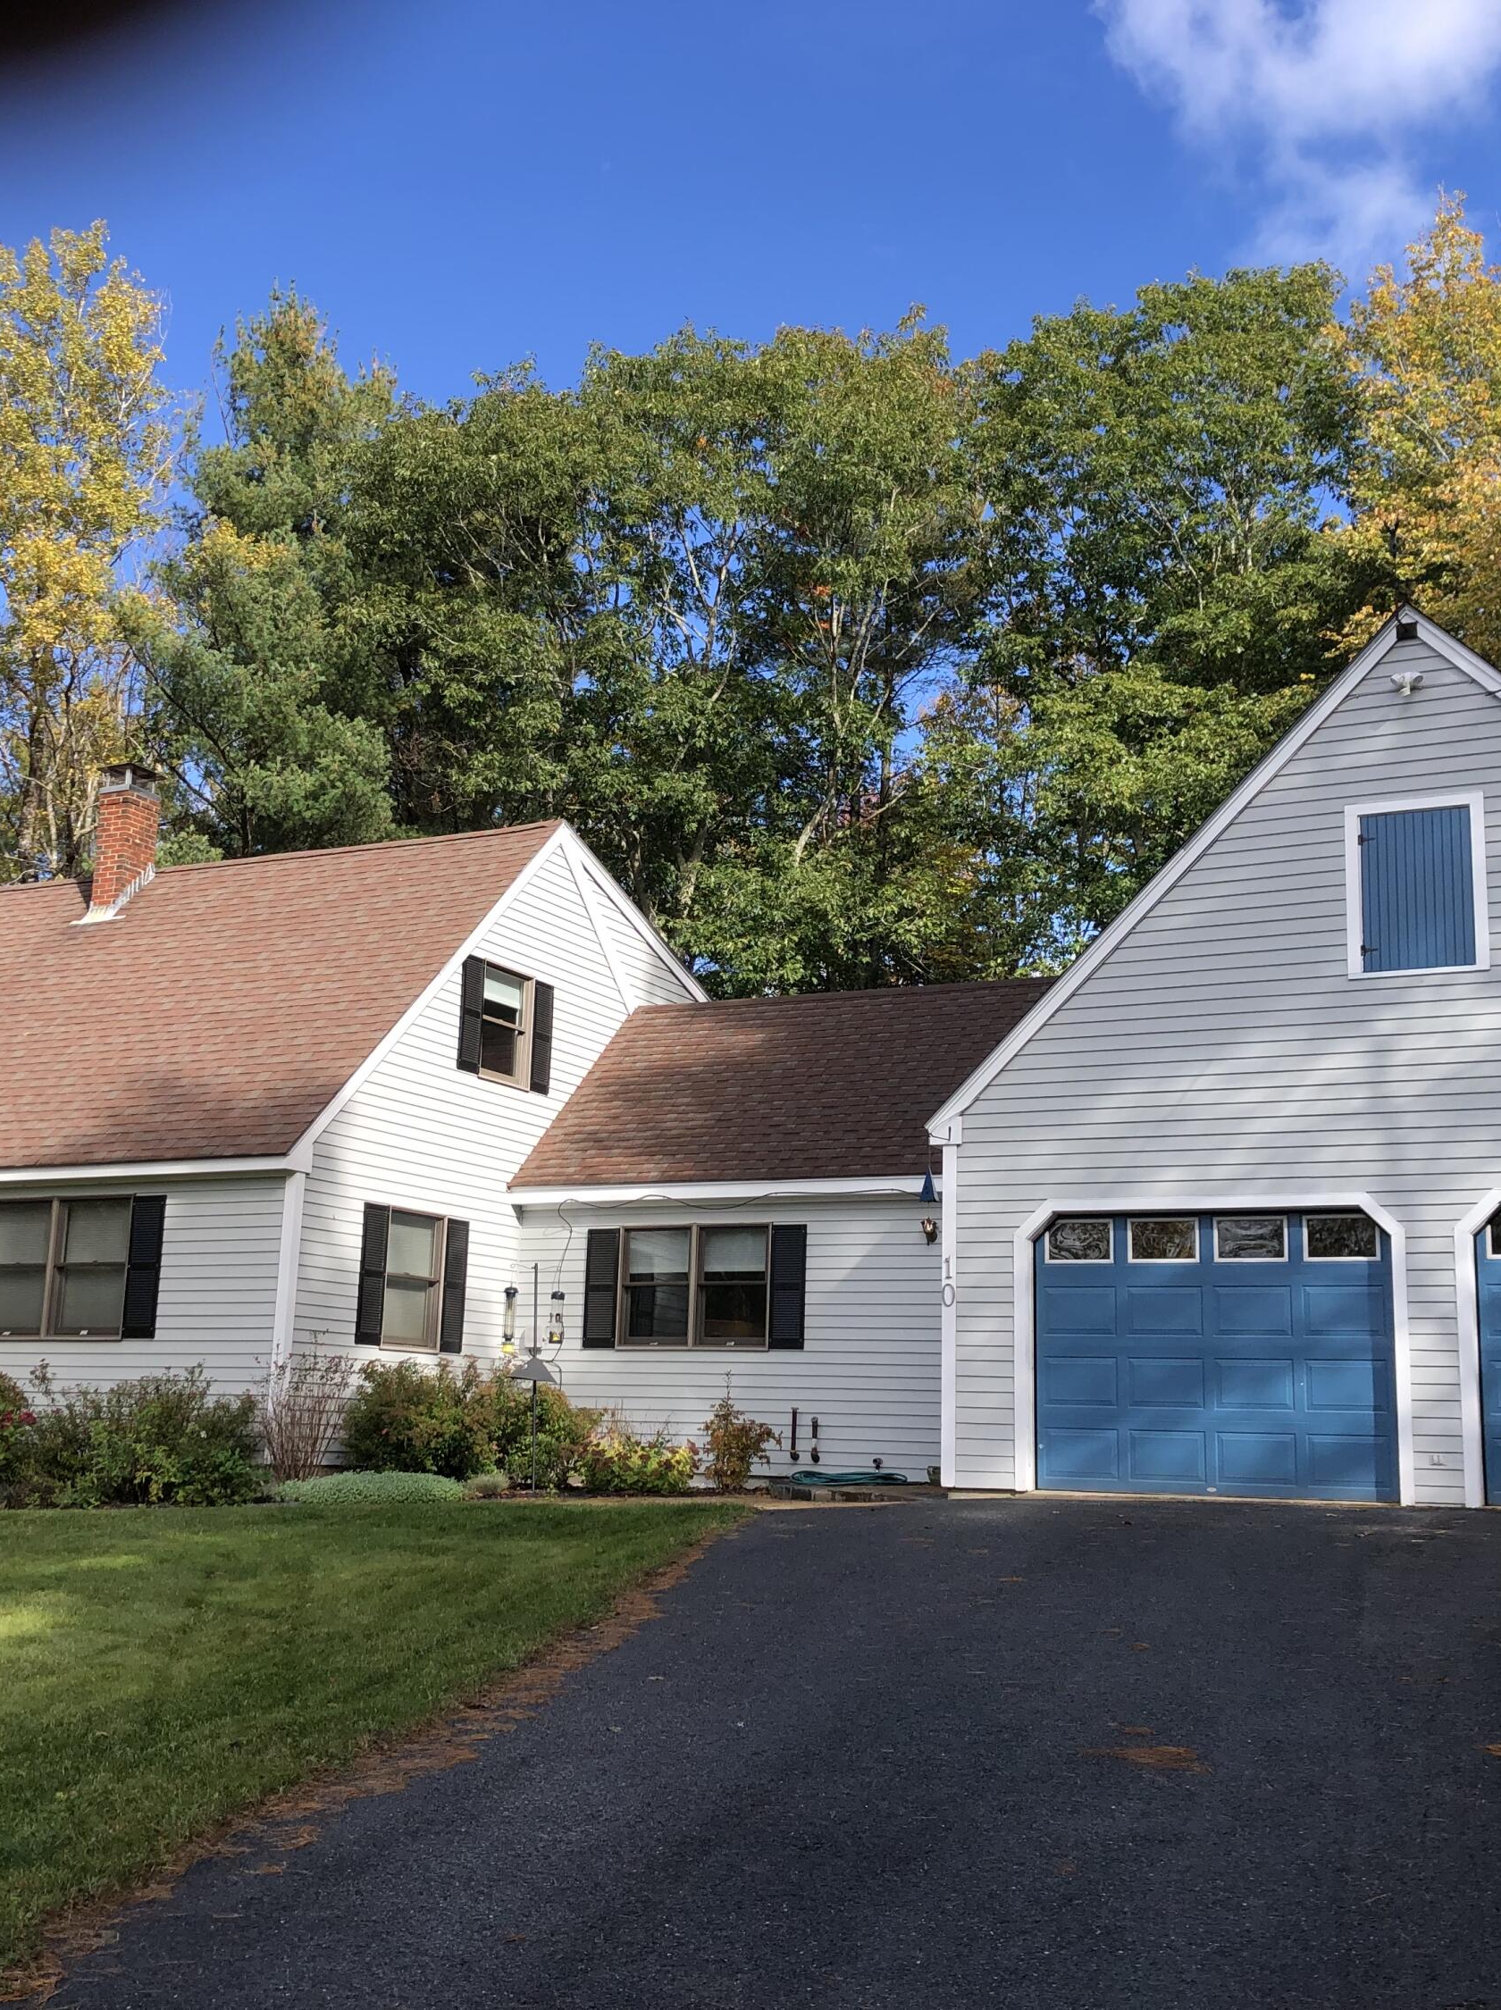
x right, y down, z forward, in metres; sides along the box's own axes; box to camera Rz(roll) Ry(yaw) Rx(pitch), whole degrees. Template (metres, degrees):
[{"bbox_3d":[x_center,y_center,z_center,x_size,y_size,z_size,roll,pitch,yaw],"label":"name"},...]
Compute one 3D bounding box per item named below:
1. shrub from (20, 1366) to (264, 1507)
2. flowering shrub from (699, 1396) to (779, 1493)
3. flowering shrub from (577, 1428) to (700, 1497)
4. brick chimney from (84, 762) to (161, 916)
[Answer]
[{"bbox_3d":[-5.327,3.757,18.958,2.328,1.180,1.366,-4,-12,26],"label":"shrub"},{"bbox_3d":[-0.110,4.190,20.735,0.729,0.896,0.708,1,-11,0],"label":"flowering shrub"},{"bbox_3d":[-1.090,4.394,20.897,1.164,0.642,0.911,-4,-12,26],"label":"flowering shrub"},{"bbox_3d":[-7.651,-1.971,26.570,0.445,1.832,0.577,-4,-12,26],"label":"brick chimney"}]

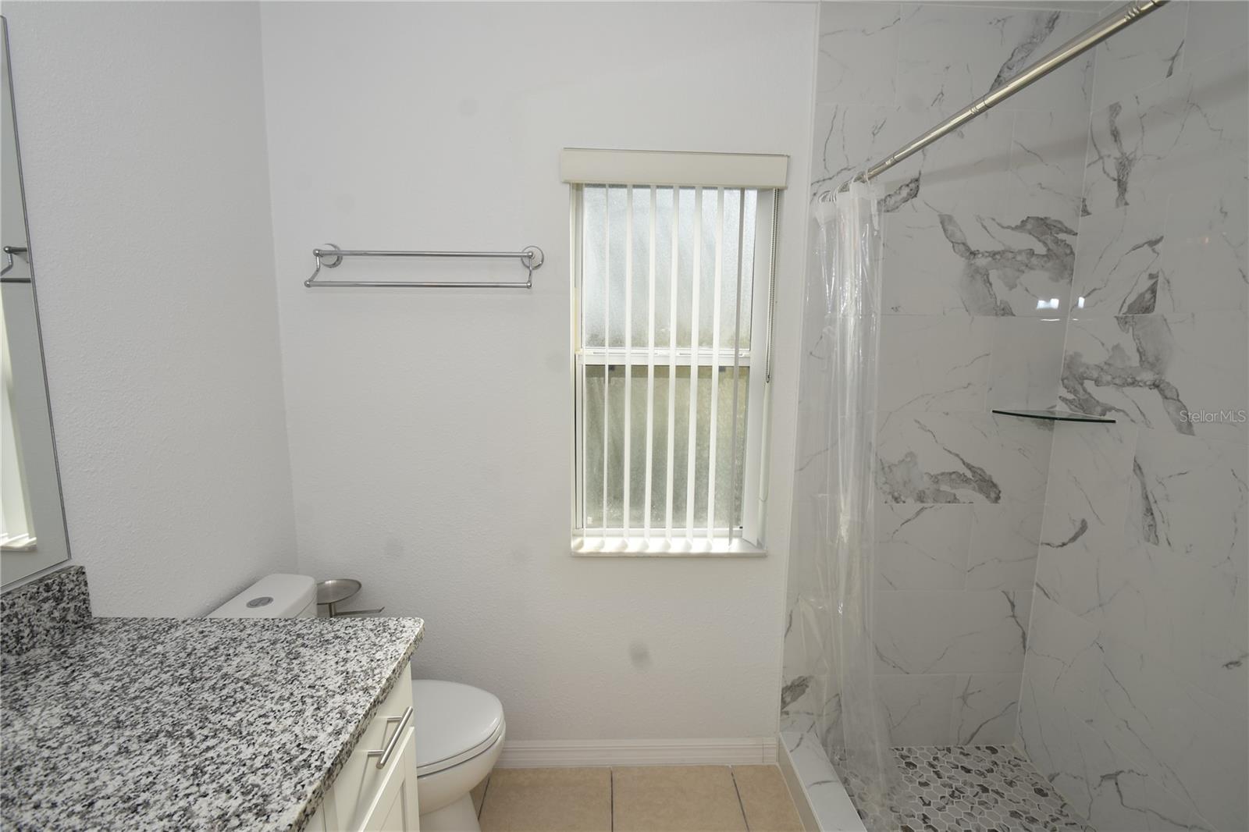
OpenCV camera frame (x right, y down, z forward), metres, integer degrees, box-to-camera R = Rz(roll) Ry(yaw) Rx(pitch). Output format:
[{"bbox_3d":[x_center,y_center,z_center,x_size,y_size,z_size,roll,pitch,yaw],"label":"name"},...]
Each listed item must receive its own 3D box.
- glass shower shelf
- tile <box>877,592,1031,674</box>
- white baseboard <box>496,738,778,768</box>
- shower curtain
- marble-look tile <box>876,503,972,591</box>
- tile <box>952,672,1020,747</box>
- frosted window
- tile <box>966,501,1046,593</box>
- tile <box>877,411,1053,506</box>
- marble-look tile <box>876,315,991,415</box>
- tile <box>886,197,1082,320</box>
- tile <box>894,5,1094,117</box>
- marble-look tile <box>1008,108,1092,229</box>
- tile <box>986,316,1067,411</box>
[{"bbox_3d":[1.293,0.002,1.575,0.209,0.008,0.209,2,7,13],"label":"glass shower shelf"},{"bbox_3d":[1.097,0.741,1.781,0.598,0.299,0.011,1,7,-2],"label":"tile"},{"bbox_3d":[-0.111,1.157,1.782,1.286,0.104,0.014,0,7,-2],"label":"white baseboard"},{"bbox_3d":[0.653,0.276,1.536,0.190,1.800,0.280,1,7,-2],"label":"shower curtain"},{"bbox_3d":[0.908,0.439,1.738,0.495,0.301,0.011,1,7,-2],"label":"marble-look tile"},{"bbox_3d":[1.270,1.028,1.821,0.244,0.271,0.011,1,7,-2],"label":"tile"},{"bbox_3d":[0.147,-0.170,1.695,0.620,1.180,0.080,1,7,-2],"label":"frosted window"},{"bbox_3d":[1.278,0.443,1.750,0.246,0.301,0.011,1,7,-2],"label":"tile"},{"bbox_3d":[1.091,0.139,1.694,0.598,0.302,0.010,0,7,-2],"label":"tile"},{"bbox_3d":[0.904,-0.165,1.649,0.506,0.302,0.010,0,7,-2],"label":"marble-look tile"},{"bbox_3d":[1.099,-0.465,1.617,0.598,0.302,0.010,0,7,-2],"label":"tile"},{"bbox_3d":[1.106,-1.053,1.542,0.598,0.273,0.010,0,7,-2],"label":"tile"},{"bbox_3d":[1.286,-0.764,1.584,0.232,0.302,0.010,0,7,-2],"label":"marble-look tile"},{"bbox_3d":[1.277,-0.162,1.661,0.234,0.302,0.010,0,7,-2],"label":"tile"}]

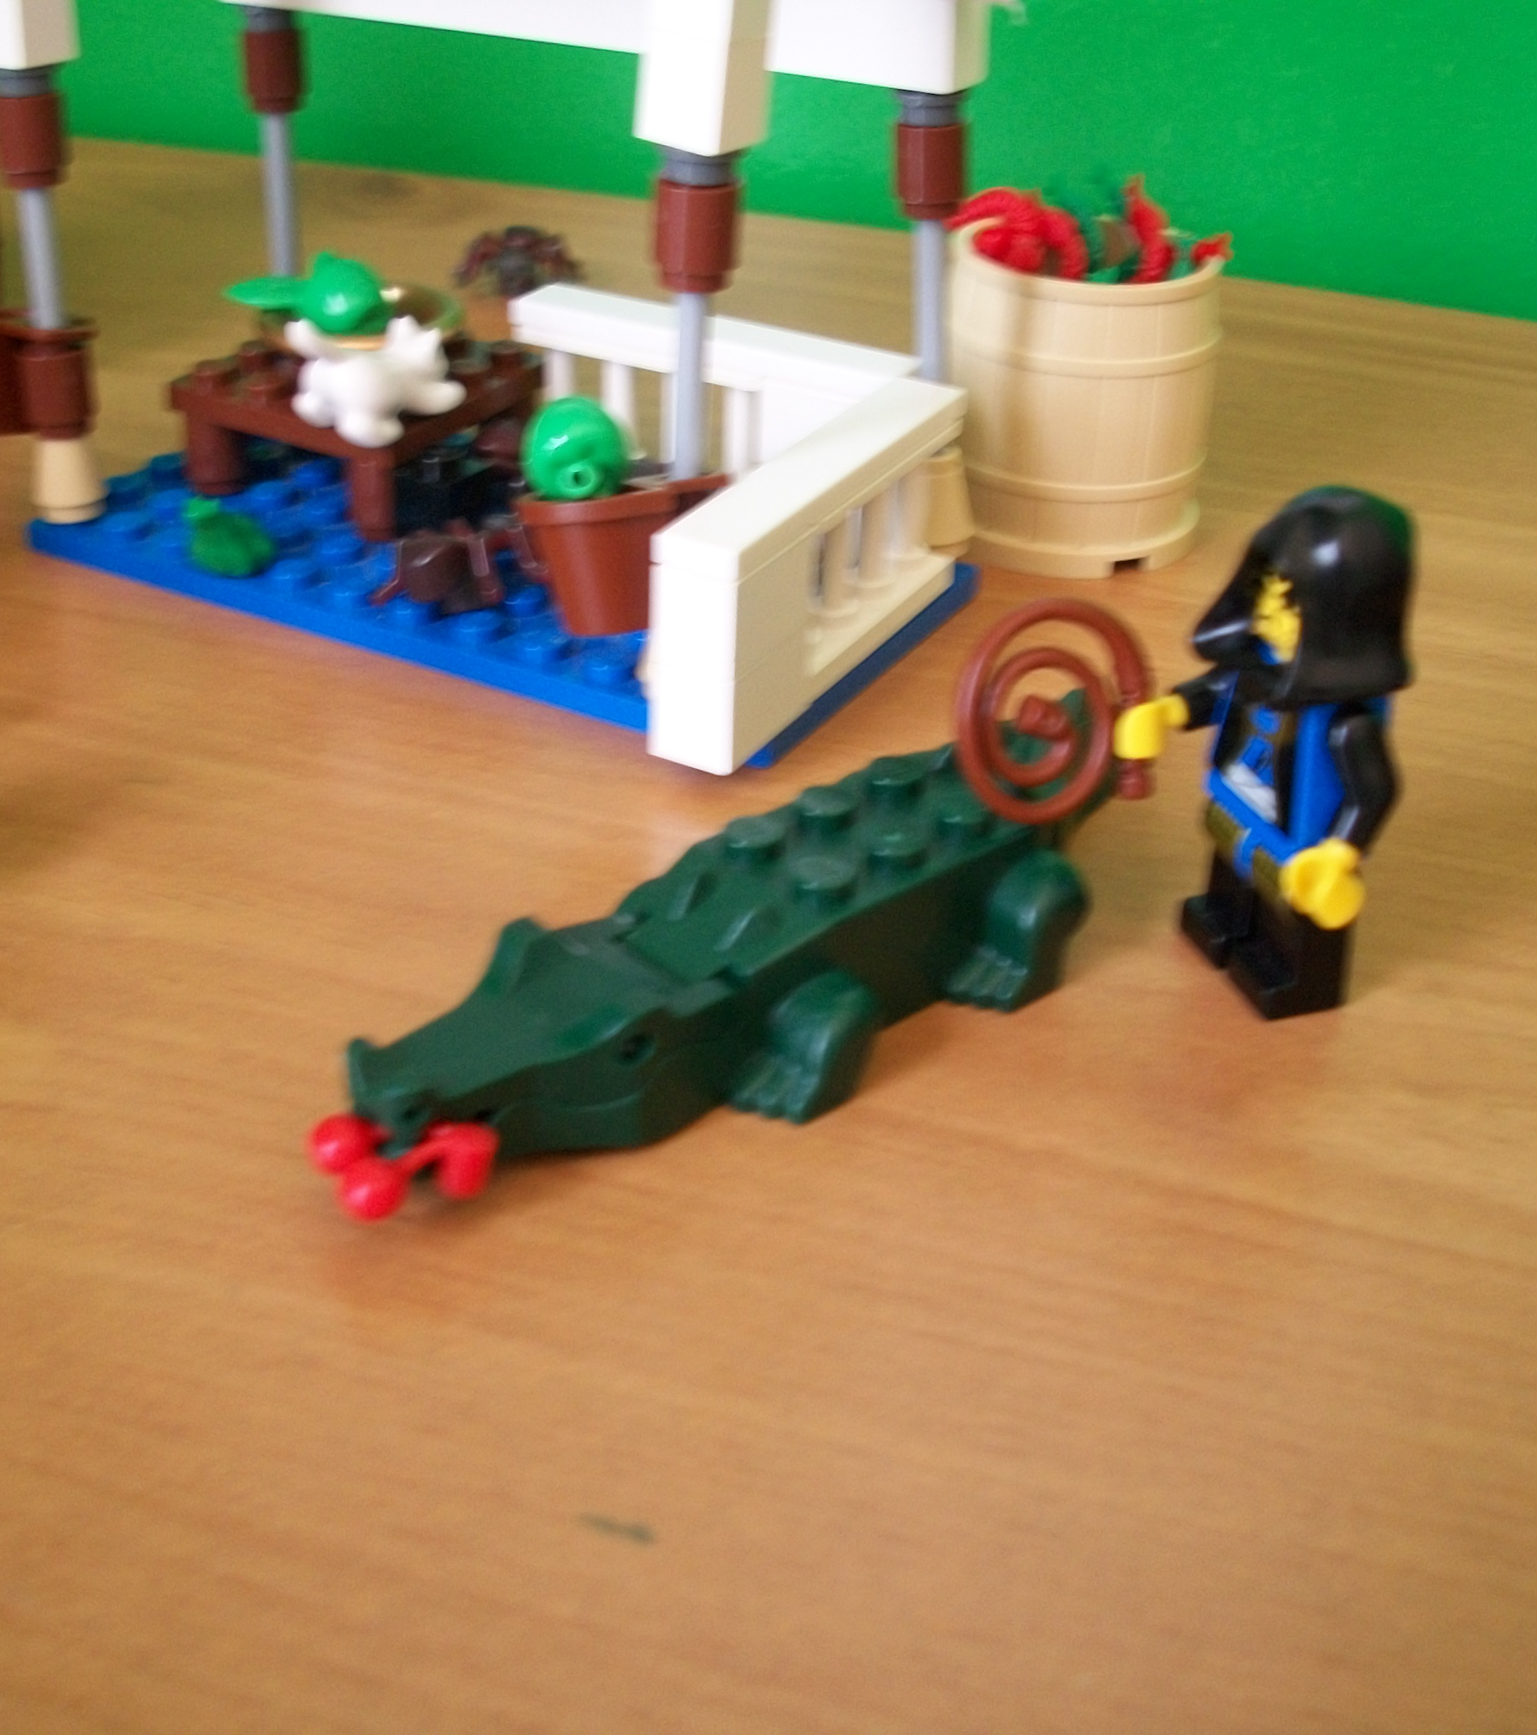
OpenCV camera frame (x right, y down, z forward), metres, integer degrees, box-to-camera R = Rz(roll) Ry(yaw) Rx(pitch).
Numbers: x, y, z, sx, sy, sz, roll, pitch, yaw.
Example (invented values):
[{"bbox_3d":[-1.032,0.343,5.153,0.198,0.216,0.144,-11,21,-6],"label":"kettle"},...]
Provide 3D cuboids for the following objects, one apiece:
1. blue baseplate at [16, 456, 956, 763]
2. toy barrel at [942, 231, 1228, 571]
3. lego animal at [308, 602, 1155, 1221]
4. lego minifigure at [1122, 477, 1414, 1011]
[{"bbox_3d":[-0.030,-0.036,0.264,0.096,0.005,0.048,18,35,24],"label":"blue baseplate"},{"bbox_3d":[0.036,-0.056,0.273,0.032,0.034,0.032,1,32,-1],"label":"toy barrel"},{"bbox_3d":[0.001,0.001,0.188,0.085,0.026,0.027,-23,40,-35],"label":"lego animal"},{"bbox_3d":[0.042,-0.010,0.192,0.018,0.043,0.024,-9,33,-17],"label":"lego minifigure"}]

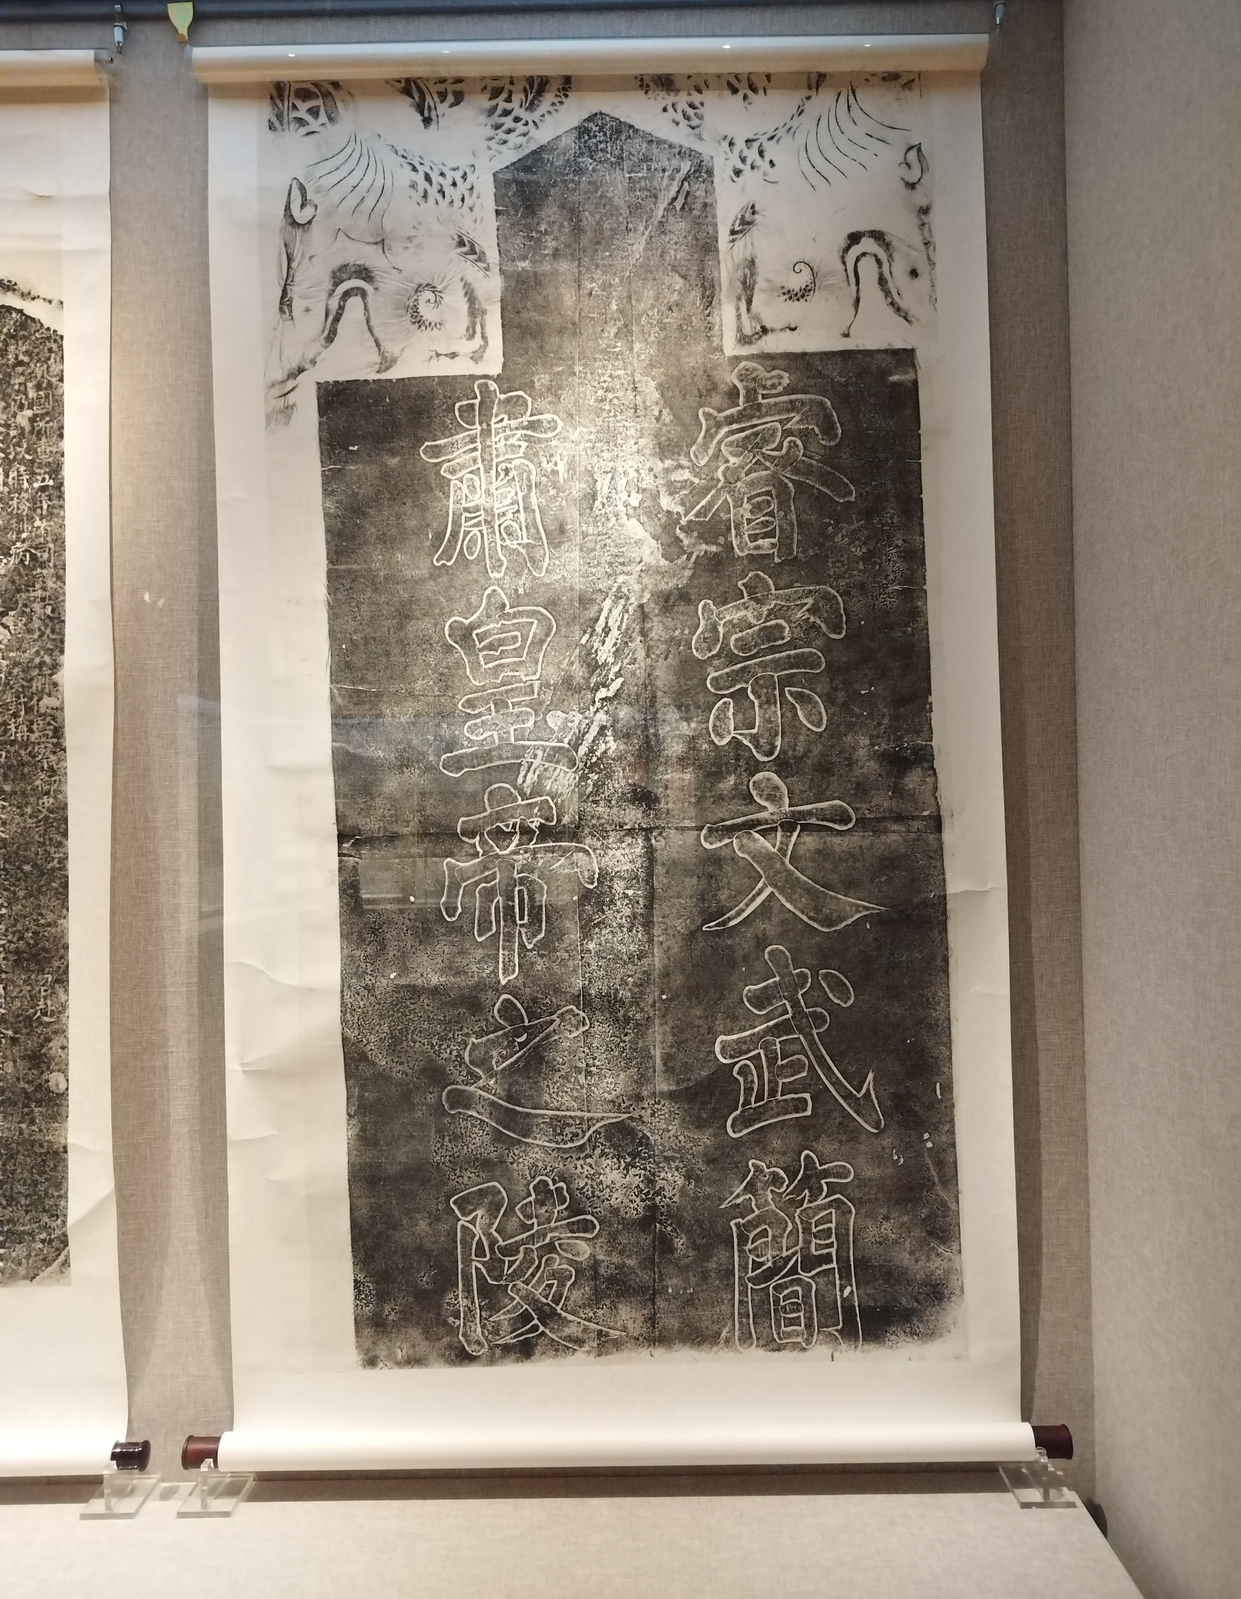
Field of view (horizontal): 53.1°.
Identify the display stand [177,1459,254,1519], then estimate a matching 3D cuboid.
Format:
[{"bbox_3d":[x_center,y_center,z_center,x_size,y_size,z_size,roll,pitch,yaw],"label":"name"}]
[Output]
[{"bbox_3d":[-0.564,0.940,1.734,0.073,0.071,0.096,-1,-1,1],"label":"display stand"}]

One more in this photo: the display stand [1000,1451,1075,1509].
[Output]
[{"bbox_3d":[0.576,0.918,1.720,0.073,0.071,0.096,-1,-1,0],"label":"display stand"}]

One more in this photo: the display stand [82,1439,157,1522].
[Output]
[{"bbox_3d":[-0.697,0.943,1.736,0.073,0.071,0.096,-1,-1,-1],"label":"display stand"}]

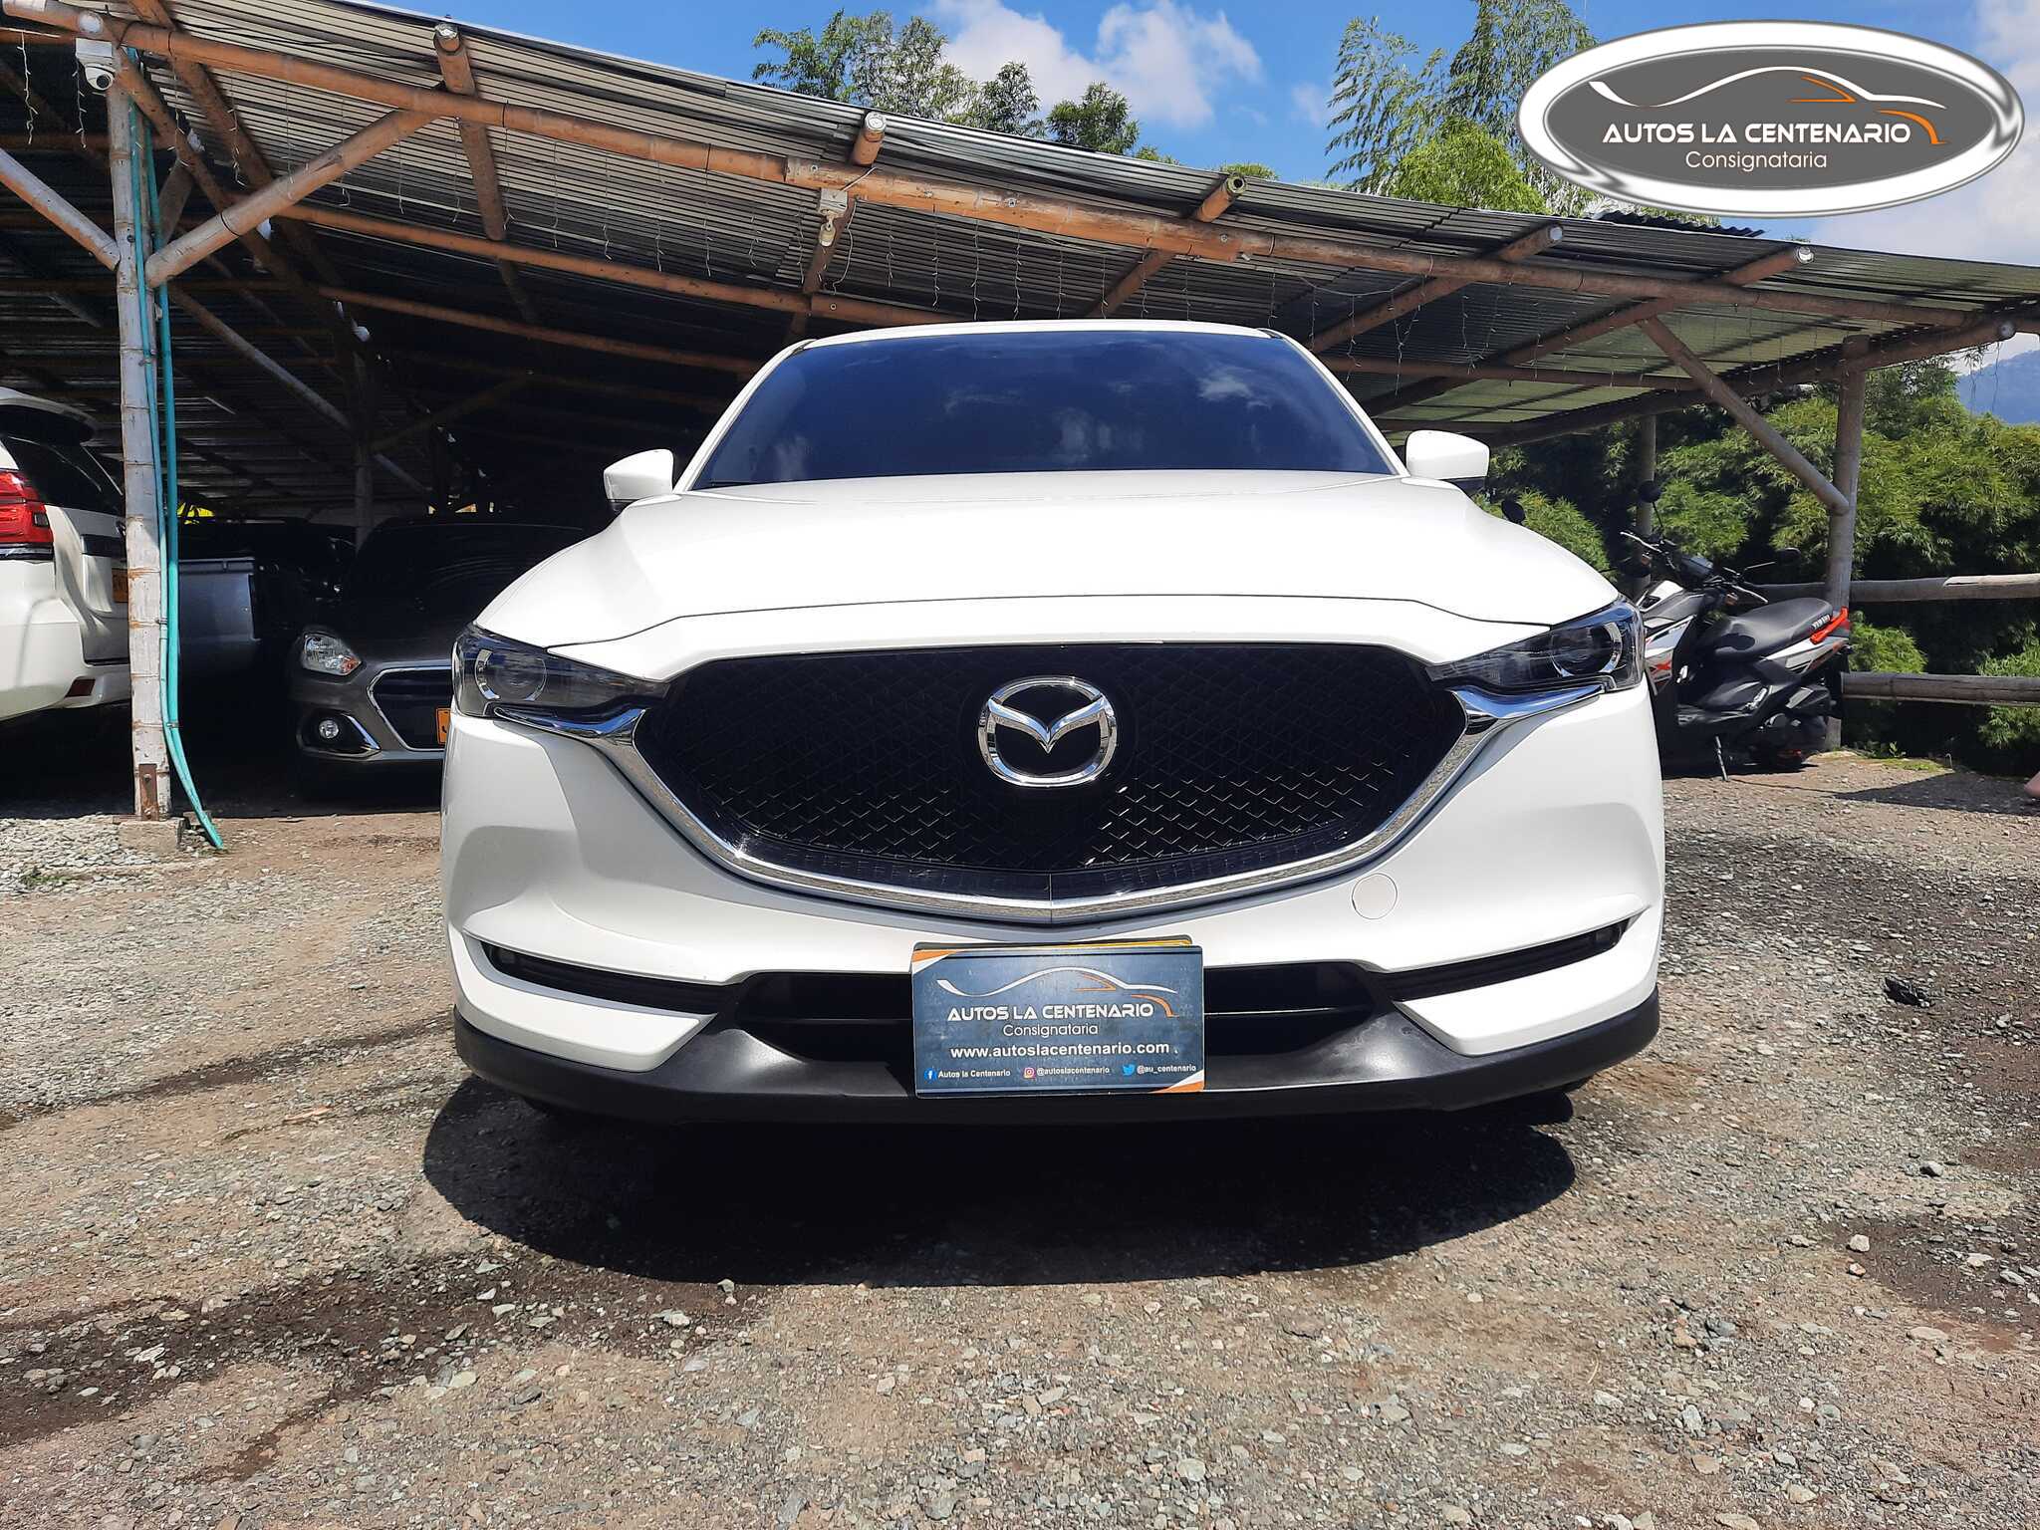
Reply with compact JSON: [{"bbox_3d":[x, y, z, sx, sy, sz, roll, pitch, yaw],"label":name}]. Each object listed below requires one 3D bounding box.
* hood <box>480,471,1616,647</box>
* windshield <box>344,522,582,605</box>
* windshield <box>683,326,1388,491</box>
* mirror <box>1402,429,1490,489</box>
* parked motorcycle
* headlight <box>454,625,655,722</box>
[{"bbox_3d":[0.040,-0.378,2.540,1.620,0.290,1.200,-1,7,1],"label":"hood"},{"bbox_3d":[-2.770,-1.035,7.560,1.320,0.450,0.620,-3,7,-18],"label":"windshield"},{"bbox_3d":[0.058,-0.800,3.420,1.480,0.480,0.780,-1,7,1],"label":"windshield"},{"bbox_3d":[1.030,-0.738,3.550,0.220,0.150,0.160,-1,7,1],"label":"mirror"},{"bbox_3d":[2.890,-0.550,6.750,1.850,1.150,0.740,-2,7,-8],"label":"parked motorcycle"},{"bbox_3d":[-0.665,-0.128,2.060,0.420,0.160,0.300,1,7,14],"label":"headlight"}]

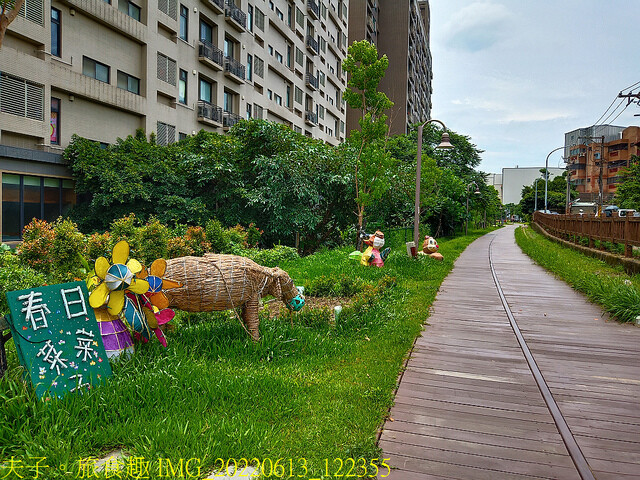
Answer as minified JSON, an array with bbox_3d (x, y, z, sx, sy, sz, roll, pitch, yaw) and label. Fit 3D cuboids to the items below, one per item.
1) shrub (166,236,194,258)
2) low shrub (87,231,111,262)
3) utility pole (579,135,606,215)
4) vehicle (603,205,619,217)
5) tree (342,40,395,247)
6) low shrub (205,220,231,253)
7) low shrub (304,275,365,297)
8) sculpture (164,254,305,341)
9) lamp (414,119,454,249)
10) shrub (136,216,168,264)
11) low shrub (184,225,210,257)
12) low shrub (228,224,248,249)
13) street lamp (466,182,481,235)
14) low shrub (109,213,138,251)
[{"bbox_3d":[-2.723,0.221,9.019,0.570,0.580,0.570,0,4,-17],"label":"shrub"},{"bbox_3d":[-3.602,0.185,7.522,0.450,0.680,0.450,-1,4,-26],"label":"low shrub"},{"bbox_3d":[28.300,-6.400,48.000,2.700,9.100,0.450,2,3,18],"label":"utility pole"},{"bbox_3d":[30.300,-2.750,48.000,1.800,1.650,4.200,2,3,18],"label":"vehicle"},{"bbox_3d":[1.476,-2.796,13.805,1.600,6.120,1.600,2,4,6],"label":"tree"},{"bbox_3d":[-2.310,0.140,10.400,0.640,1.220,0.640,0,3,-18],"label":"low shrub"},{"bbox_3d":[0.310,0.950,9.300,1.250,0.370,0.700,1,3,0],"label":"low shrub"},{"bbox_3d":[-1.100,0.730,5.750,1.780,1.100,0.650,1,3,-2],"label":"sculpture"},{"bbox_3d":[3.264,-1.525,13.064,1.050,3.820,0.530,3,4,21],"label":"lamp"},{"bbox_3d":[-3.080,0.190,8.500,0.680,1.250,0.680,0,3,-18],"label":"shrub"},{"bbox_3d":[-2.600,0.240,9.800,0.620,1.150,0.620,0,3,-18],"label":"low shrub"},{"bbox_3d":[-2.035,-0.036,11.522,0.530,0.700,0.530,1,4,-10],"label":"low shrub"},{"bbox_3d":[10.712,-2.119,31.990,1.000,3.800,0.500,3,4,25],"label":"street lamp"},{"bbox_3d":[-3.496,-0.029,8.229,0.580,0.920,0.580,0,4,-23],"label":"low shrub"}]

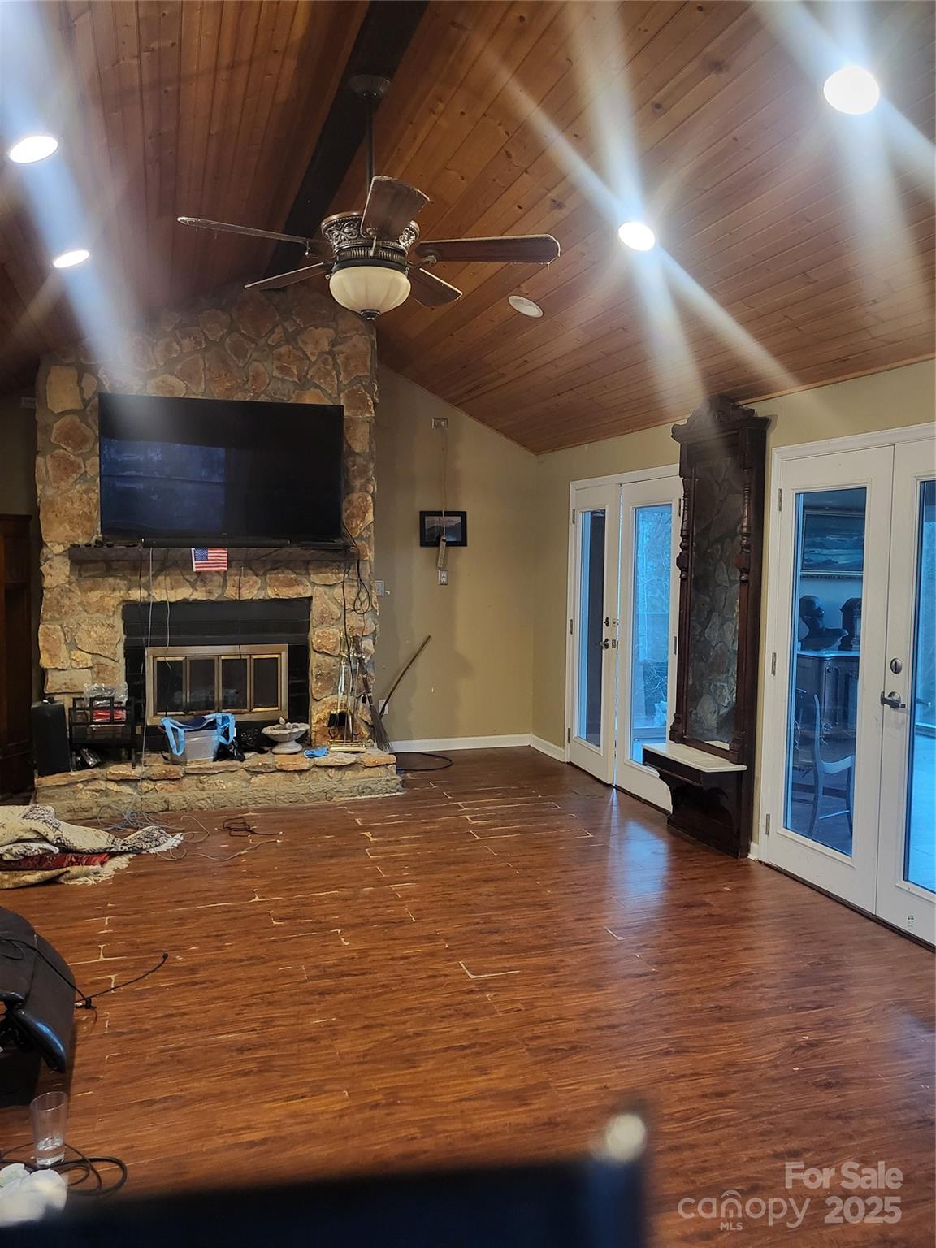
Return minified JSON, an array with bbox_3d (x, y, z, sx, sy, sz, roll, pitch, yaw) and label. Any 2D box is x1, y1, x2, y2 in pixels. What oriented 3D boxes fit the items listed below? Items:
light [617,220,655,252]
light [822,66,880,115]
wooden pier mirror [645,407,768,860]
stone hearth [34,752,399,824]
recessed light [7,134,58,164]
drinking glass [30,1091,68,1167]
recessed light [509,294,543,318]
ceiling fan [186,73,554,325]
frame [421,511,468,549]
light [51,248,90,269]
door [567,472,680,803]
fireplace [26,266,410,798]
[{"bbox_3d":[0.696,-1.599,3.868,0.185,0.040,0.185,26,-4,-19],"label":"light"},{"bbox_3d":[1.117,-1.549,2.717,0.178,0.030,0.178,26,-5,-19],"label":"light"},{"bbox_3d":[1.274,0.012,5.161,0.300,2.430,0.710,-1,5,-19],"label":"wooden pier mirror"},{"bbox_3d":[-1.581,1.012,6.137,2.240,0.240,0.520,-1,5,-19],"label":"stone hearth"},{"bbox_3d":[-1.438,-1.570,3.098,0.185,0.040,0.185,-28,13,-15],"label":"recessed light"},{"bbox_3d":[-1.109,1.350,2.489,0.088,0.155,0.088,-1,5,-19],"label":"drinking glass"},{"bbox_3d":[0.303,-1.696,4.993,0.195,0.040,0.195,26,-4,-19],"label":"recessed light"},{"bbox_3d":[-0.350,-1.536,3.369,1.350,0.870,1.350,-1,5,-19],"label":"ceiling fan"},{"bbox_3d":[-0.189,-0.746,7.391,0.380,0.280,0.030,-1,5,-19],"label":"frame"},{"bbox_3d":[-1.828,-1.683,4.319,0.185,0.040,0.185,-28,13,-15],"label":"light"},{"bbox_3d":[1.047,0.068,6.387,0.100,2.110,1.580,-1,5,-19],"label":"door"},{"bbox_3d":[-1.663,-0.625,6.281,2.220,3.480,1.080,-1,5,-19],"label":"fireplace"}]

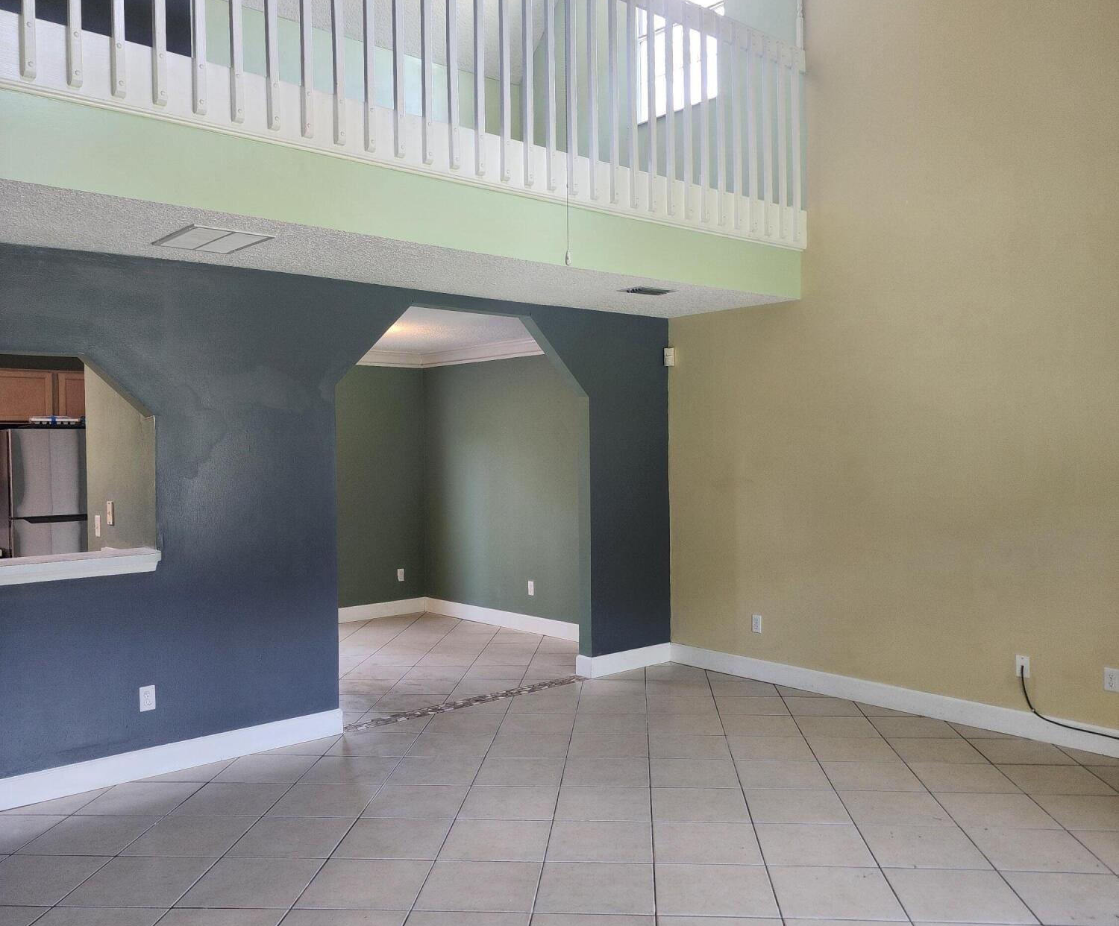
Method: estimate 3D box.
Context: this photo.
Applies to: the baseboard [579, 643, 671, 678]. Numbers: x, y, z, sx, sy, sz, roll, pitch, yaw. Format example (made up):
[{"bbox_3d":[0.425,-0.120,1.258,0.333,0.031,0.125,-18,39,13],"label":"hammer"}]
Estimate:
[{"bbox_3d":[0.460,1.357,6.870,0.765,0.135,0.135,-1,1,-40],"label":"baseboard"}]

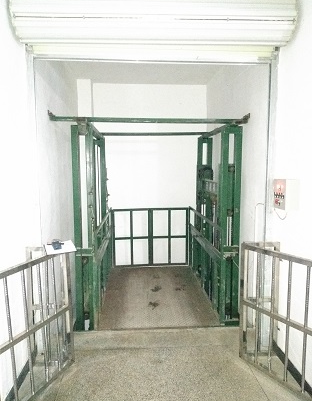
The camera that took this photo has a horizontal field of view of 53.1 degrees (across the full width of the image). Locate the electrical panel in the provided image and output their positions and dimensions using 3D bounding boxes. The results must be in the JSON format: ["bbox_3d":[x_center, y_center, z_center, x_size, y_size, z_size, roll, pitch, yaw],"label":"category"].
[{"bbox_3d":[1.010,-0.048,2.429,0.096,0.234,0.219,0,5,-3],"label":"electrical panel"}]

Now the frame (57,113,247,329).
[{"bbox_3d":[-0.092,0.163,4.196,1.864,2.136,2.136,0,5,-3],"label":"frame"}]

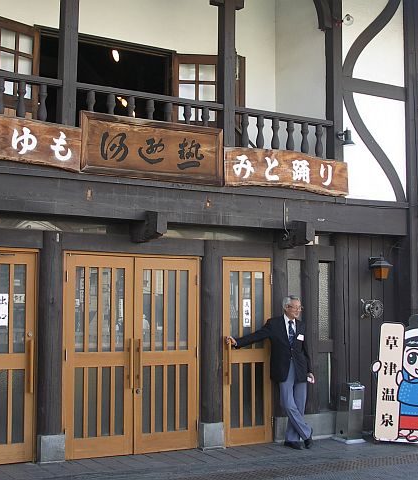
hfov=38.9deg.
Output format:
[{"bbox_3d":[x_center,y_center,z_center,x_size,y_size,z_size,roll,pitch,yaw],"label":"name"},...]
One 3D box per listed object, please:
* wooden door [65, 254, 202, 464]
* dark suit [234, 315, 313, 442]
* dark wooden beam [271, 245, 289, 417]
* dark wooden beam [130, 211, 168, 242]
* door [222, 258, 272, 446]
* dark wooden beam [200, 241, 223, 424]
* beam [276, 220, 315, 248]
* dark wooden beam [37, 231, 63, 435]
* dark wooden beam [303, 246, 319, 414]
[{"bbox_3d":[-0.785,1.179,6.175,1.417,2.025,0.080,3,-6,-23],"label":"wooden door"},{"bbox_3d":[0.700,1.492,6.420,0.840,1.360,0.400,1,-5,-7],"label":"dark suit"},{"bbox_3d":[0.839,1.042,6.917,0.210,1.990,0.210,0,-6,0],"label":"dark wooden beam"},{"bbox_3d":[-0.574,-0.106,5.716,0.110,0.245,0.700,2,-5,-26],"label":"dark wooden beam"},{"bbox_3d":[0.432,1.218,6.519,0.642,2.024,0.080,2,-5,-26],"label":"door"},{"bbox_3d":[0.027,0.965,6.340,0.230,1.904,0.230,0,-5,0],"label":"dark wooden beam"},{"bbox_3d":[0.927,-0.039,6.445,0.110,0.240,0.650,2,-5,-26],"label":"beam"},{"bbox_3d":[-1.491,0.858,5.601,0.230,1.871,0.230,2,-5,-26],"label":"dark wooden beam"},{"bbox_3d":[1.233,1.064,7.080,0.200,2.007,0.200,0,-6,0],"label":"dark wooden beam"}]

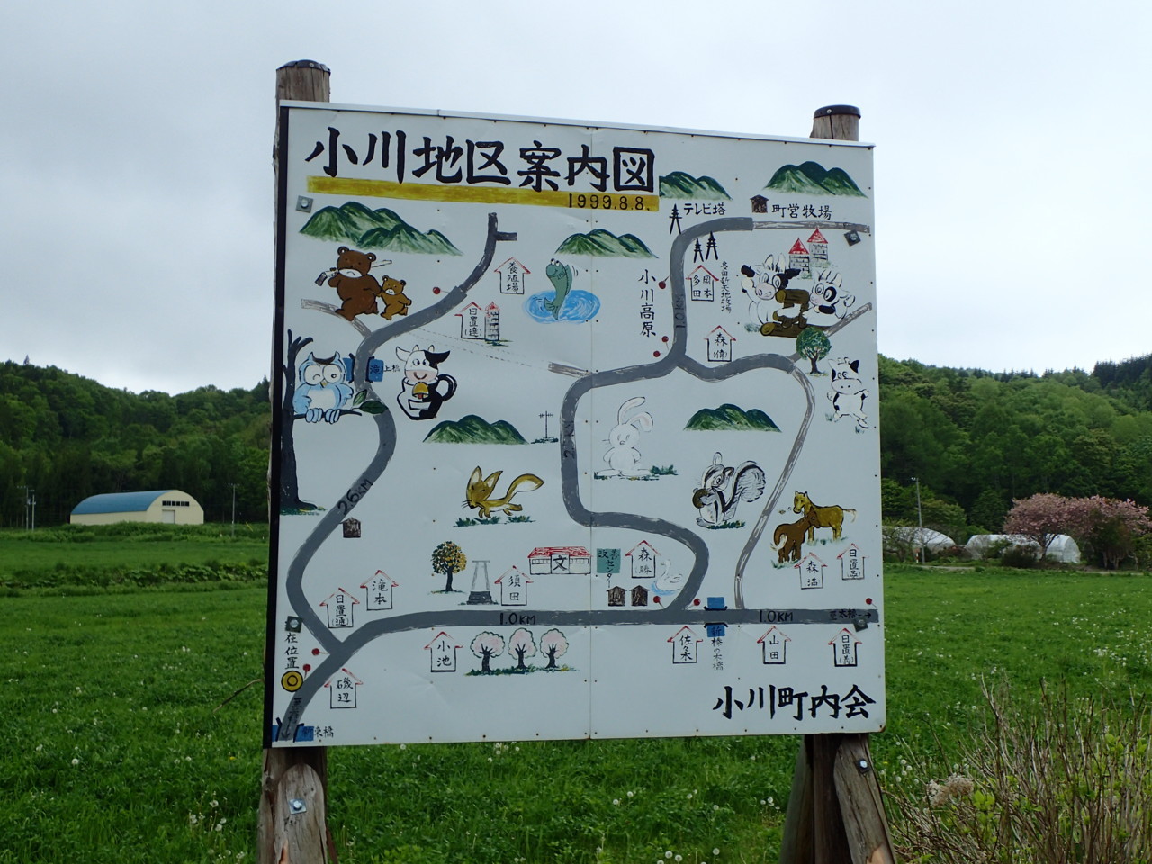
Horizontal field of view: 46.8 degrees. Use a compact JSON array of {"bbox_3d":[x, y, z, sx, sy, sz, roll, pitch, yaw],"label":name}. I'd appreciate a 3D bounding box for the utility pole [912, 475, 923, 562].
[{"bbox_3d":[38.775,10.005,150.481,0.700,9.639,0.350,-3,-6,0],"label":"utility pole"}]

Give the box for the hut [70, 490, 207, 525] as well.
[{"bbox_3d":[-82.999,14.949,251.551,27.493,6.889,11.714,-5,-8,42],"label":"hut"}]

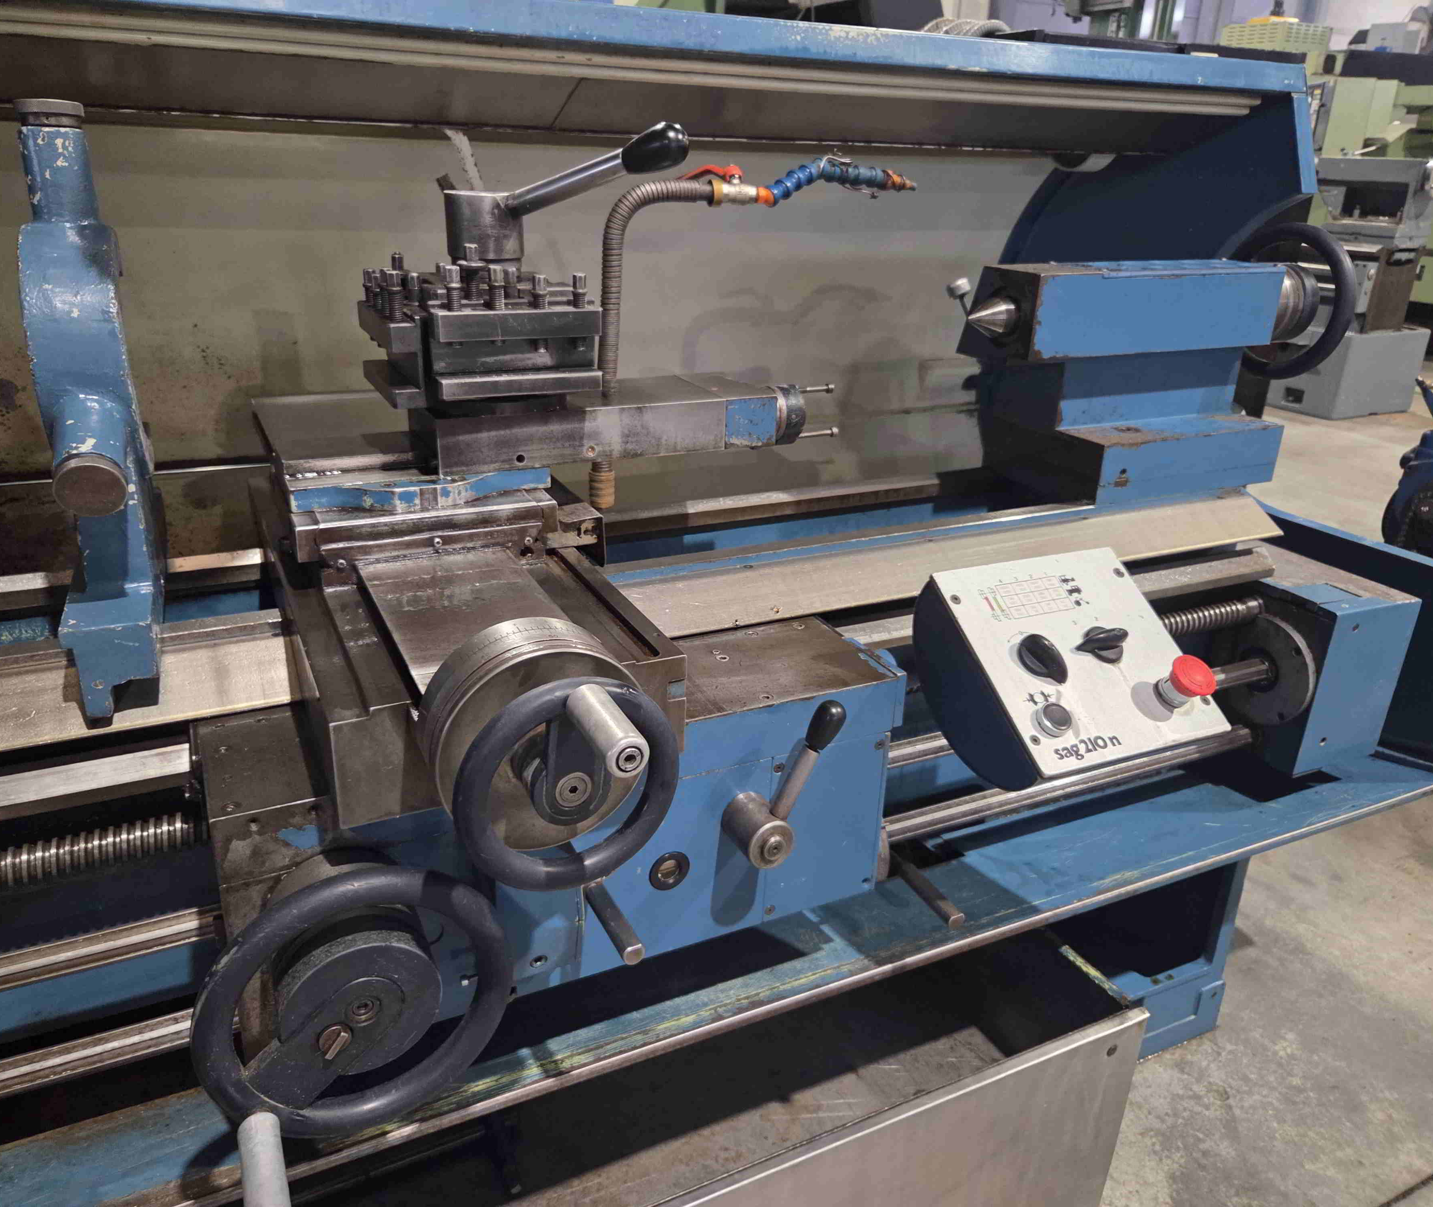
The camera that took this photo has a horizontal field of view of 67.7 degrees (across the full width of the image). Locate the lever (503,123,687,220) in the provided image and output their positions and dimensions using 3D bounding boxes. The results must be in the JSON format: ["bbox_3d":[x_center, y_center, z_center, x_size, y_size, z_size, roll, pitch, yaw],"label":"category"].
[{"bbox_3d":[-0.102,-0.370,0.921,0.179,0.038,0.038,-10,16,25],"label":"lever"}]

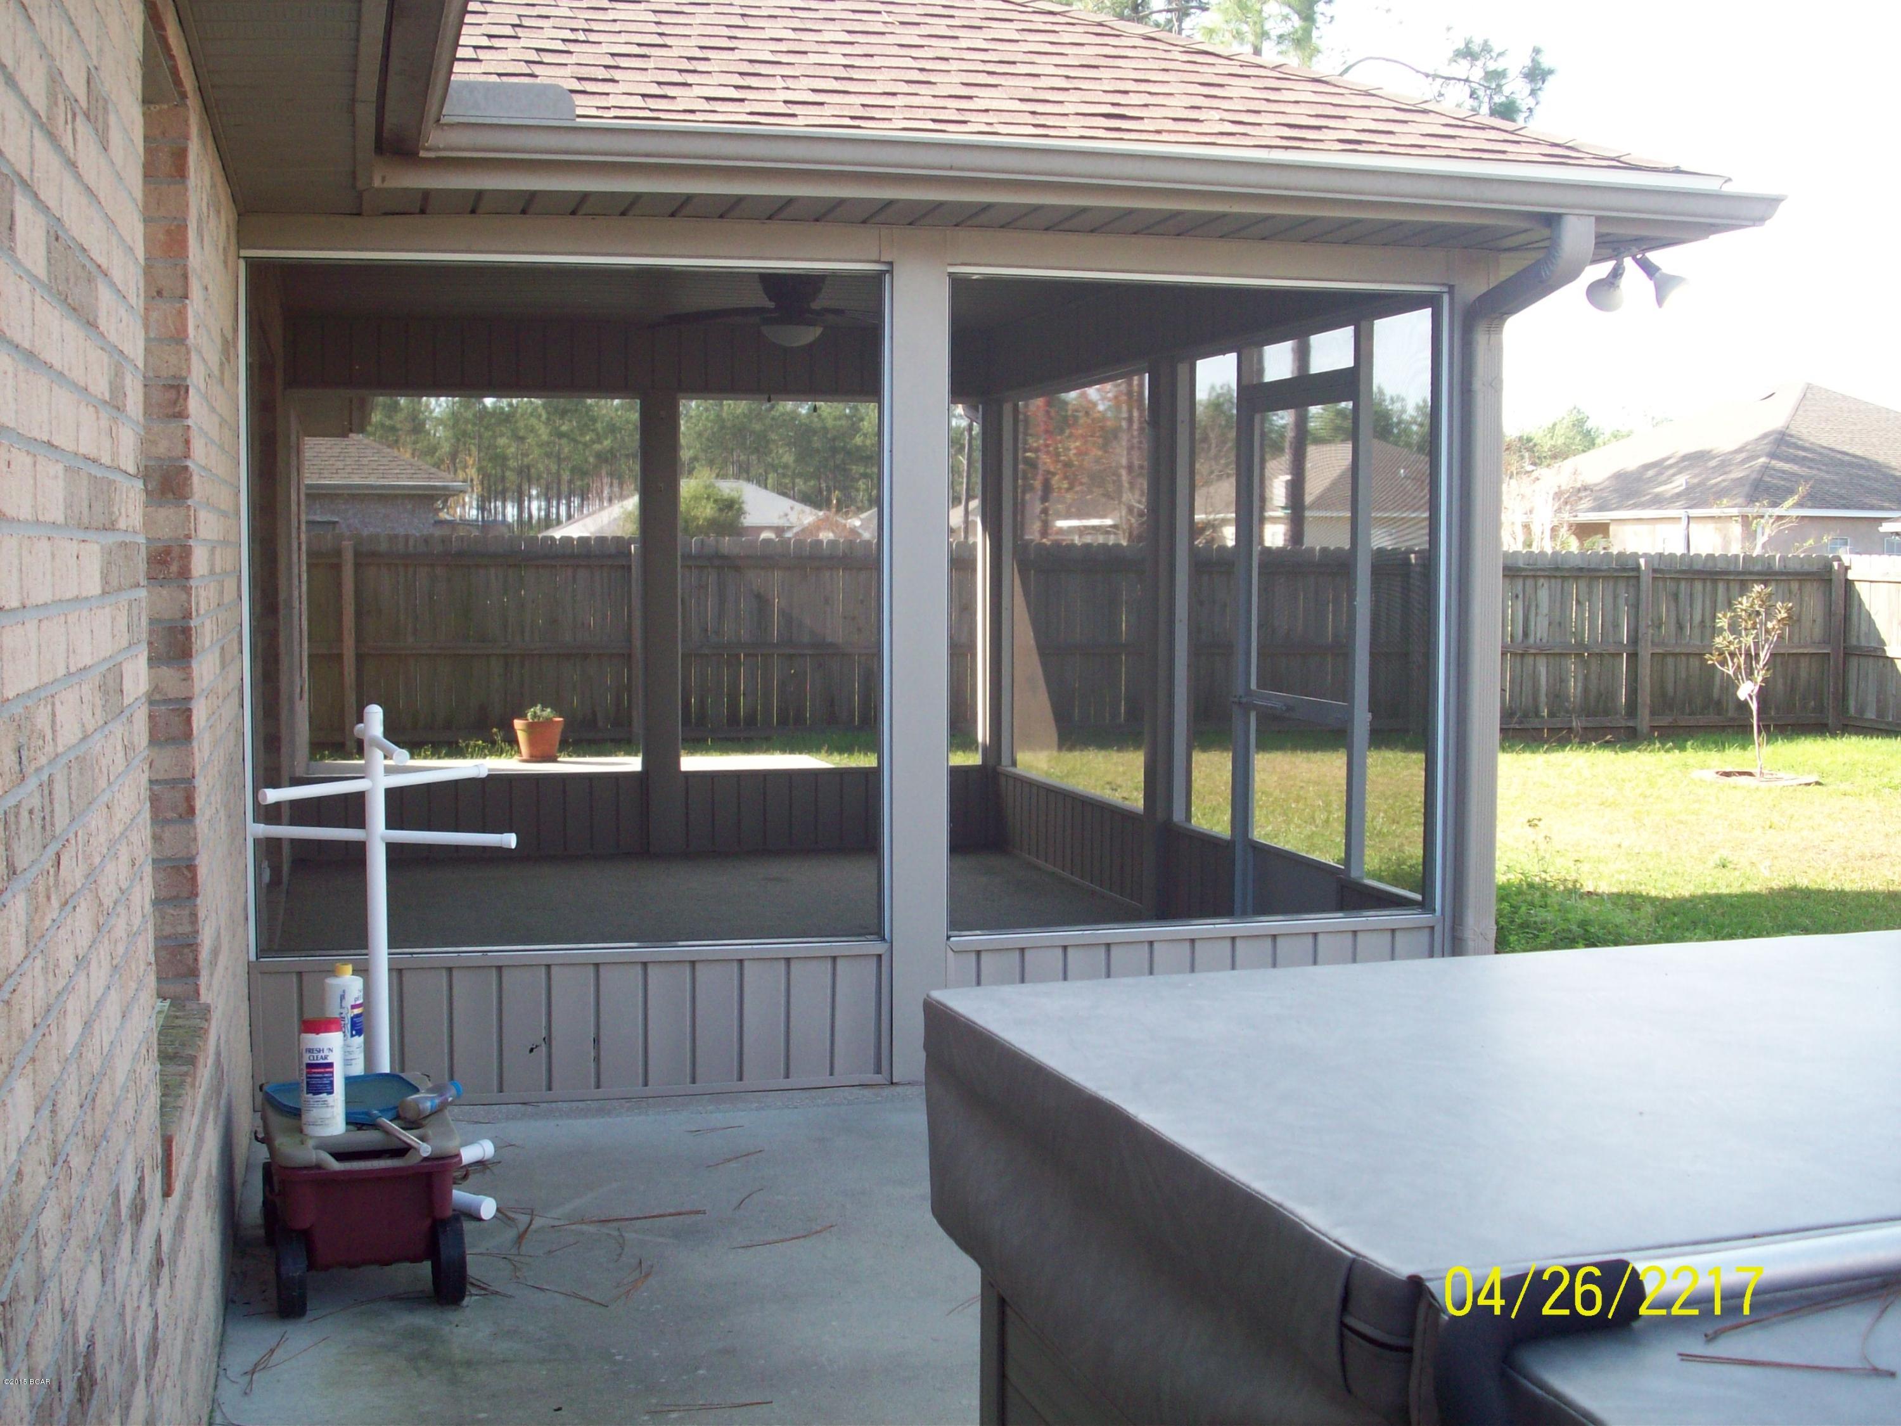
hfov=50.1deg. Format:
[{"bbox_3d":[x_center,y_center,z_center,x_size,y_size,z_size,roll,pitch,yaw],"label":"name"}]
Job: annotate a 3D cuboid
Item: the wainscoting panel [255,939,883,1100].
[{"bbox_3d":[-0.996,0.834,5.455,1.680,0.390,0.070,-1,5,-12],"label":"wainscoting panel"}]

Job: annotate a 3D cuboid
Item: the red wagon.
[{"bbox_3d":[-1.228,0.983,4.228,0.360,0.365,0.540,-2,5,-21],"label":"red wagon"}]

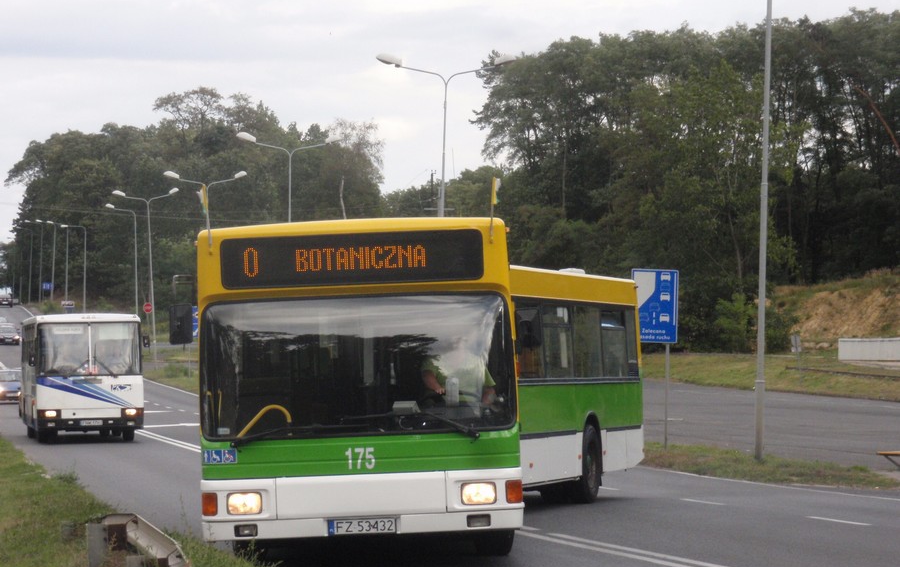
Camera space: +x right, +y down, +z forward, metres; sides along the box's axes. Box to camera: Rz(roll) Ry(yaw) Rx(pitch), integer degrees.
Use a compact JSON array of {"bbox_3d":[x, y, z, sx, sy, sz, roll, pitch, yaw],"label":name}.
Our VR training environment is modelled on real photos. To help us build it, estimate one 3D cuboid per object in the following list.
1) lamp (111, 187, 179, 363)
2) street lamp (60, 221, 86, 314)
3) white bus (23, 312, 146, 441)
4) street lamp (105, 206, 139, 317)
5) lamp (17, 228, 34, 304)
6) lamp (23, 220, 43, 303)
[{"bbox_3d":[-16.677,-0.205,172.000,3.750,9.900,0.360,1,-1,-10],"label":"lamp"},{"bbox_3d":[-29.928,0.090,248.000,1.950,9.400,0.320,1,-1,-10],"label":"street lamp"},{"bbox_3d":[-9.210,2.380,77.300,2.500,3.000,9.900,1,-2,-10],"label":"white bus"},{"bbox_3d":[-21.026,-0.314,200.000,2.000,9.500,0.320,1,-1,-10],"label":"street lamp"},{"bbox_3d":[-52.235,-2.225,383.000,1.950,9.300,0.320,1,-1,-10],"label":"lamp"},{"bbox_3d":[-45.945,-2.318,344.000,1.950,9.300,0.320,1,-1,-10],"label":"lamp"}]

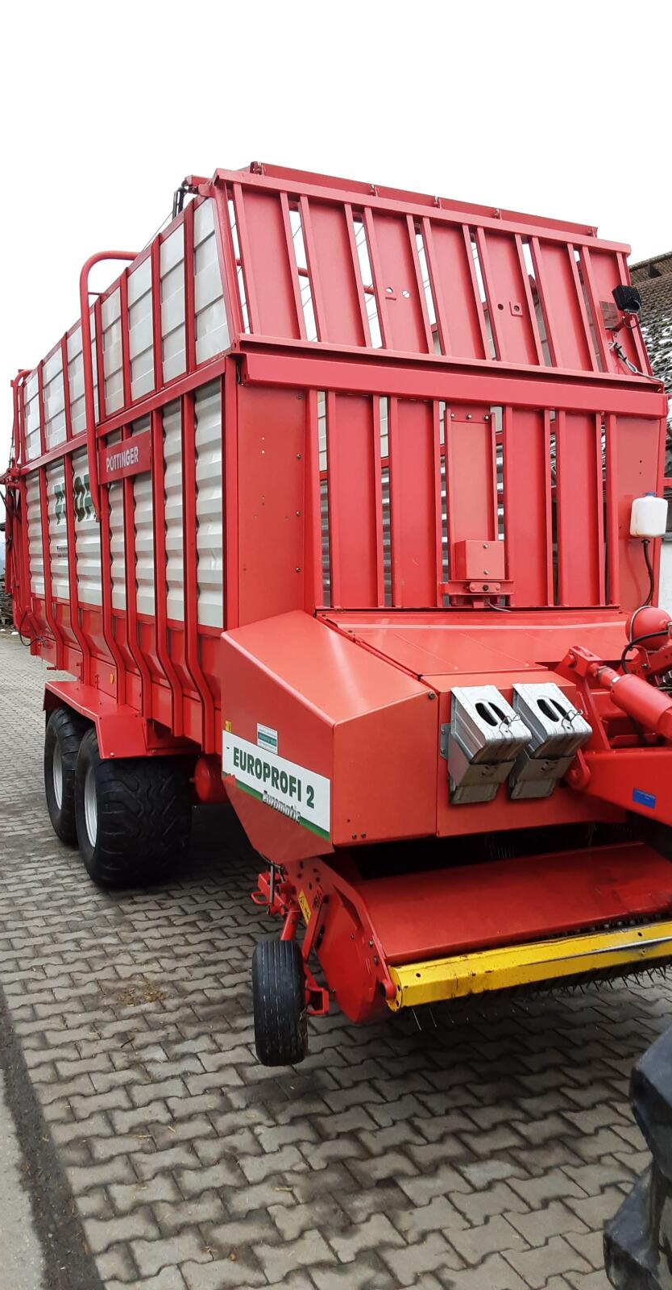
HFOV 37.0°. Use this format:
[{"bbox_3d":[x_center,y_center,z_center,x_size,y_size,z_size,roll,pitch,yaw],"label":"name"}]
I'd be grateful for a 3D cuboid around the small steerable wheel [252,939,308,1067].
[{"bbox_3d":[-0.193,1.243,3.500,0.170,0.415,0.415,0,5,-6],"label":"small steerable wheel"}]

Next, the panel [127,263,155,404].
[{"bbox_3d":[-0.985,-1.586,5.085,0.040,0.690,0.473,-2,5,-26],"label":"panel"}]

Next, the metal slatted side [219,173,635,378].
[{"bbox_3d":[0.519,-1.514,4.328,2.100,0.740,0.120,-1,-11,-25],"label":"metal slatted side"}]

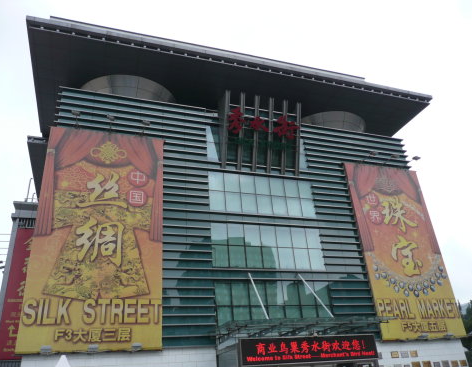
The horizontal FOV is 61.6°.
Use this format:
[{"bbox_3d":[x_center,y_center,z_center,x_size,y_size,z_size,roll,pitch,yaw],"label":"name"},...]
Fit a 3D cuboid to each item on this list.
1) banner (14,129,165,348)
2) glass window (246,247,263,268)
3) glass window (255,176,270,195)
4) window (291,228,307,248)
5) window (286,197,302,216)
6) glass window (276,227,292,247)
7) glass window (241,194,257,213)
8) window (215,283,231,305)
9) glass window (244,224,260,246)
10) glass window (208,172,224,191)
[{"bbox_3d":[-8.951,3.073,26.636,8.128,15.181,0.220,6,-28,-19],"label":"banner"},{"bbox_3d":[1.232,5.061,26.984,1.218,1.679,0.100,5,-28,-19],"label":"glass window"},{"bbox_3d":[2.266,0.218,33.158,1.306,1.644,0.100,6,-28,-19],"label":"glass window"},{"bbox_3d":[4.884,4.233,30.816,1.261,1.584,0.100,6,-28,-19],"label":"window"},{"bbox_3d":[4.548,1.850,31.082,1.225,1.587,0.100,6,-28,-19],"label":"window"},{"bbox_3d":[3.557,4.016,29.522,1.225,1.587,0.100,6,-28,-19],"label":"glass window"},{"bbox_3d":[0.963,1.466,28.754,1.218,1.659,0.100,5,-28,-19],"label":"glass window"},{"bbox_3d":[-0.885,7.422,26.812,1.160,1.624,0.100,6,-28,-19],"label":"window"},{"bbox_3d":[1.209,3.789,28.694,1.225,1.587,0.100,6,-28,-19],"label":"glass window"},{"bbox_3d":[-1.500,-0.158,30.574,1.223,1.545,0.100,6,-28,-19],"label":"glass window"}]

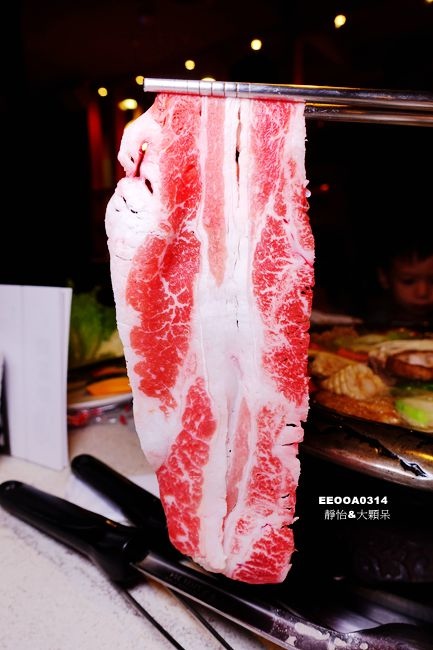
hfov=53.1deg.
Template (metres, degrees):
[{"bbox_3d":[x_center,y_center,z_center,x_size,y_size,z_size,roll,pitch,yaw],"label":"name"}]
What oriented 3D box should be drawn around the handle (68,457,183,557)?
[{"bbox_3d":[-0.077,0.140,0.348,0.023,0.026,0.127,-9,14,-42],"label":"handle"}]

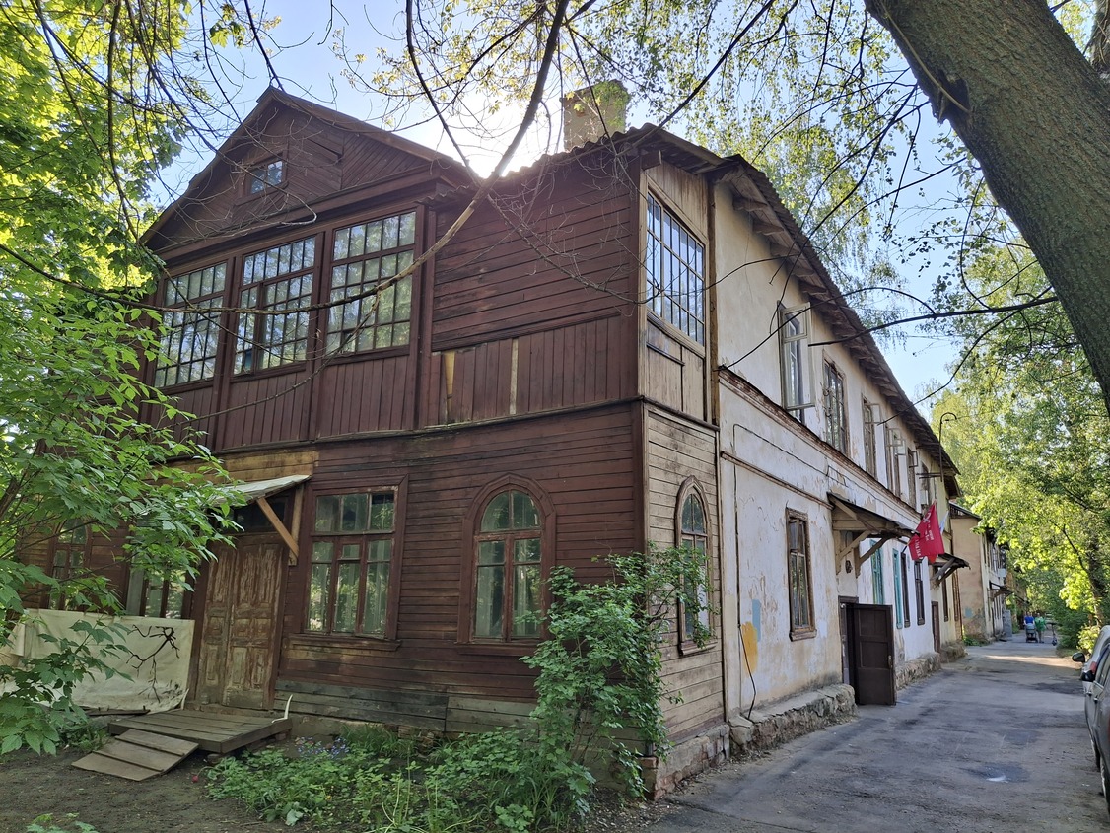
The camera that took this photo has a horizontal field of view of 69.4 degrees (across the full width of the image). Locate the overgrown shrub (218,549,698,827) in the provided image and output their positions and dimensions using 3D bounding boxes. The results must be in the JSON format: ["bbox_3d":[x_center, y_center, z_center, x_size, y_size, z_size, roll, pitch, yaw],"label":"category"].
[{"bbox_3d":[-0.856,2.332,7.371,4.000,2.150,2.100,-7,-16,31],"label":"overgrown shrub"}]

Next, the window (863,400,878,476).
[{"bbox_3d":[7.347,0.572,18.779,0.130,1.680,1.400,-7,-15,30],"label":"window"}]

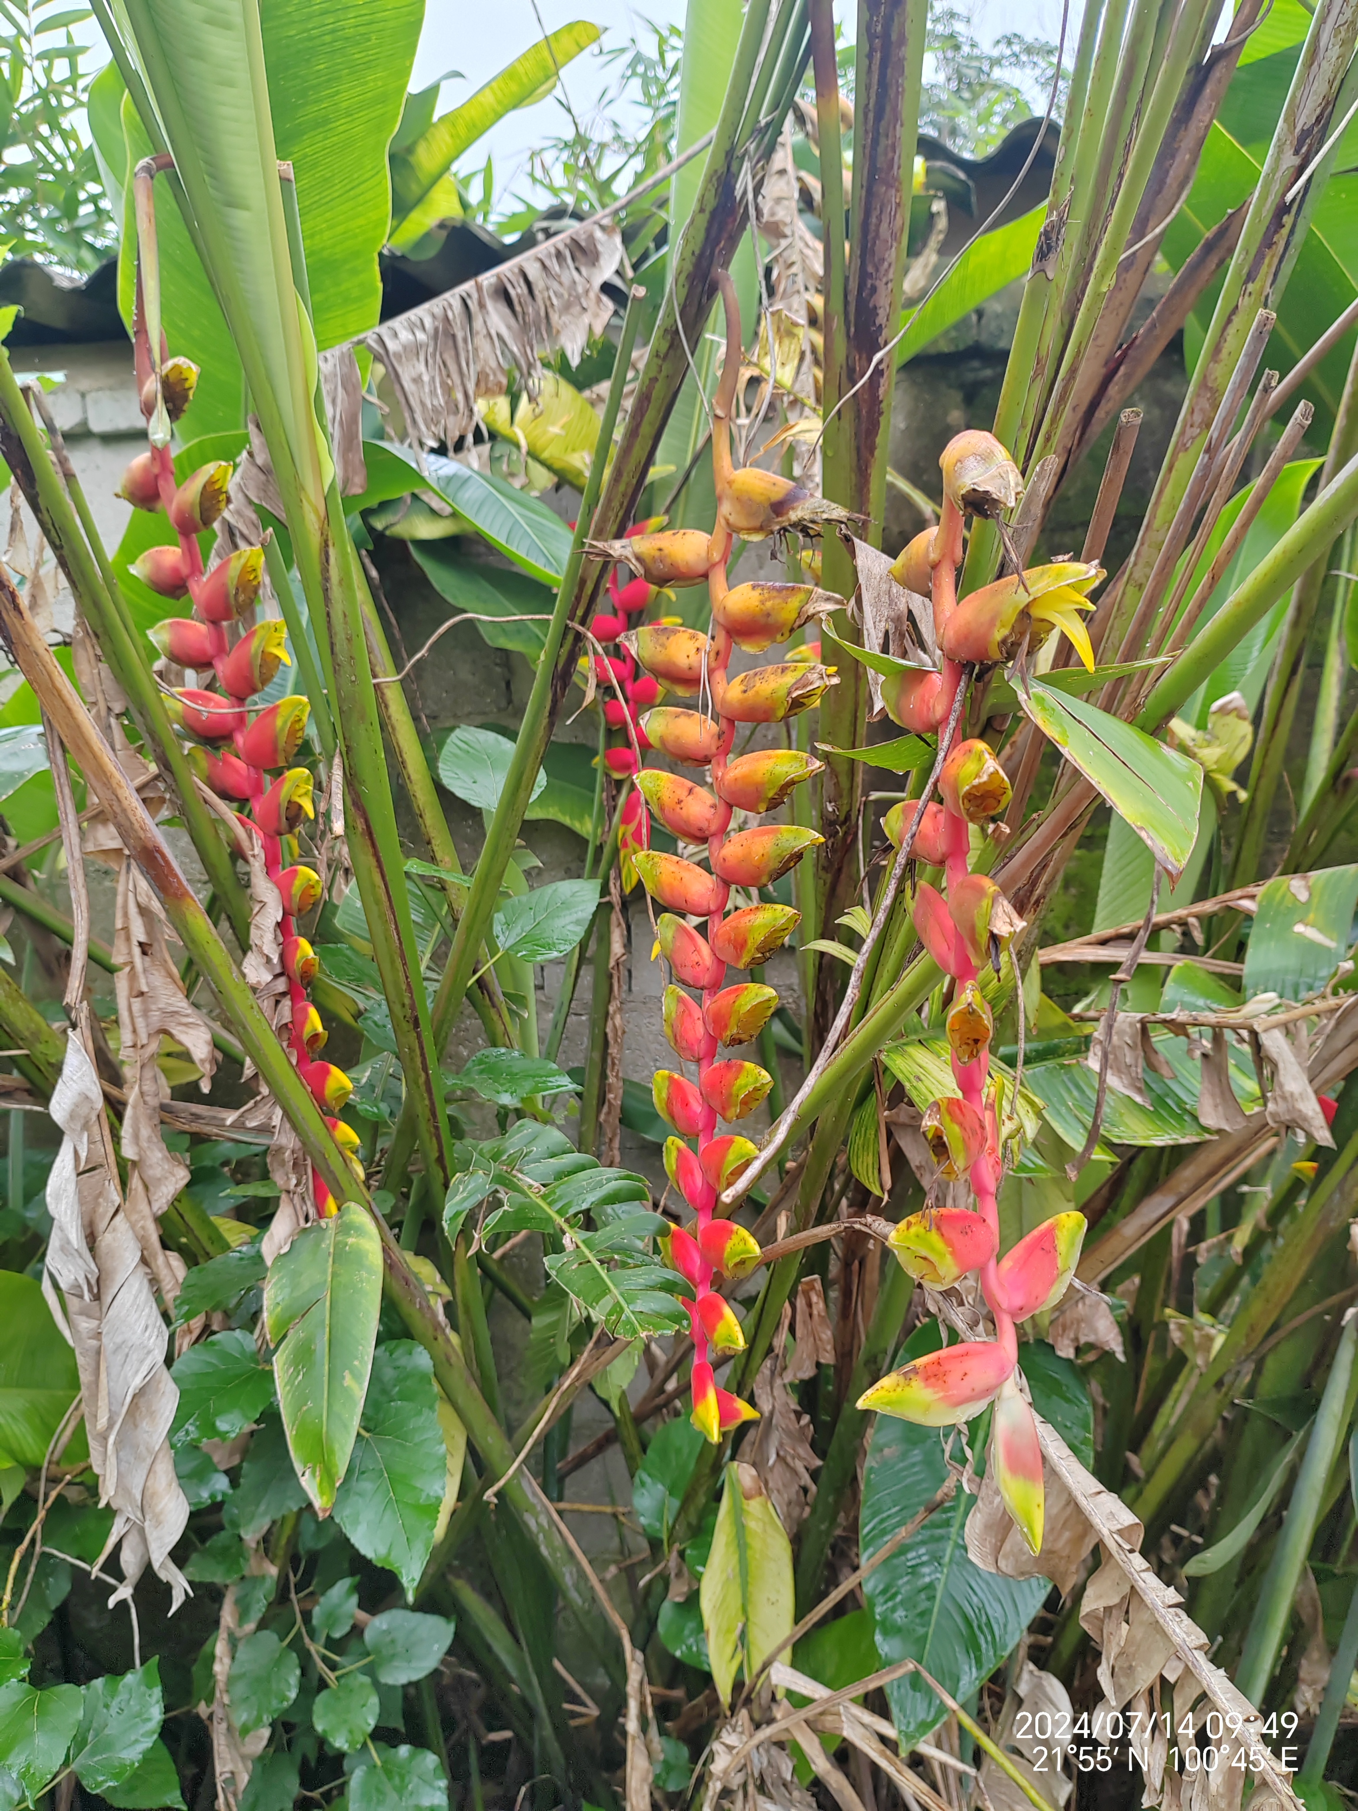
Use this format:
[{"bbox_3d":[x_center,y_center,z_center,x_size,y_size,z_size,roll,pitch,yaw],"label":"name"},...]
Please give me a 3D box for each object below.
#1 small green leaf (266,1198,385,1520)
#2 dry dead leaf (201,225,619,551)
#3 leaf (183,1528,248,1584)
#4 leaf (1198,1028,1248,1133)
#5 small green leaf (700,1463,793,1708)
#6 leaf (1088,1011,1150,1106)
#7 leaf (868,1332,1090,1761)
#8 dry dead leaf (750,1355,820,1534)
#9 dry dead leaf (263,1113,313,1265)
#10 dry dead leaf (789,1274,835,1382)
[{"bbox_3d":[-0.256,0.326,1.020,0.082,0.226,0.040,4,-6,-6],"label":"small green leaf"},{"bbox_3d":[-0.273,-0.551,1.500,0.526,0.188,0.090,-24,3,-3],"label":"dry dead leaf"},{"bbox_3d":[-0.461,0.645,1.400,0.065,0.053,0.030,0,7,-6],"label":"leaf"},{"bbox_3d":[0.493,0.158,1.280,0.046,0.095,0.022,-4,3,11],"label":"leaf"},{"bbox_3d":[0.057,0.578,1.200,0.079,0.208,0.040,1,7,0],"label":"small green leaf"},{"bbox_3d":[0.395,0.138,1.270,0.053,0.085,0.025,-5,3,6],"label":"leaf"},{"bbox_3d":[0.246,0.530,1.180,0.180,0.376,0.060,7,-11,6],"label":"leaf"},{"bbox_3d":[0.098,0.494,1.300,0.070,0.169,0.045,1,7,0],"label":"dry dead leaf"},{"bbox_3d":[-0.310,0.225,1.120,0.038,0.119,0.035,3,3,-6],"label":"dry dead leaf"},{"bbox_3d":[0.124,0.393,1.320,0.045,0.097,0.025,1,7,0],"label":"dry dead leaf"}]

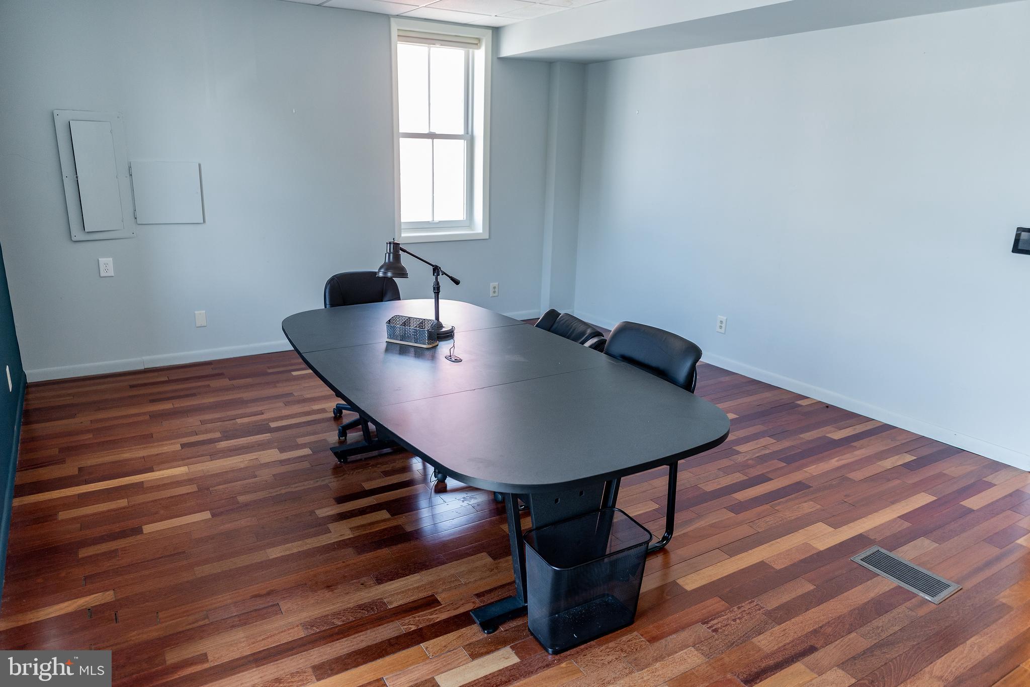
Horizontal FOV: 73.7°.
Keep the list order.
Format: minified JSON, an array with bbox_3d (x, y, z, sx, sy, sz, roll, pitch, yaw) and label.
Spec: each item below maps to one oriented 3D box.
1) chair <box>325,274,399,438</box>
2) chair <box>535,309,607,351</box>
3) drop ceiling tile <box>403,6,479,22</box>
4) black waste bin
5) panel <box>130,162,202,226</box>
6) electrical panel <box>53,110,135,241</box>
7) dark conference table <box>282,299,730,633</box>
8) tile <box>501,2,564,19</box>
[{"bbox_3d":[-0.814,0.051,4.093,0.620,0.890,0.680,-8,18,-31],"label":"chair"},{"bbox_3d":[0.050,0.299,3.367,0.700,0.840,0.620,-8,18,-31],"label":"chair"},{"bbox_3d":[-0.548,-2.603,5.431,0.601,0.020,0.451,-8,18,-31],"label":"drop ceiling tile"},{"bbox_3d":[0.249,0.830,2.388,0.432,0.352,0.272,-8,18,-31],"label":"black waste bin"},{"bbox_3d":[-2.463,-1.068,4.898,0.438,0.429,0.030,-8,18,-31],"label":"panel"},{"bbox_3d":[-2.824,-1.125,4.642,0.391,0.846,0.030,-8,18,-31],"label":"electrical panel"},{"bbox_3d":[-0.235,0.410,3.127,1.174,0.742,2.437,-8,18,-31],"label":"dark conference table"},{"bbox_3d":[0.126,-2.527,5.217,0.295,0.020,0.620,-8,18,-31],"label":"tile"}]

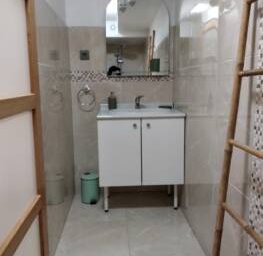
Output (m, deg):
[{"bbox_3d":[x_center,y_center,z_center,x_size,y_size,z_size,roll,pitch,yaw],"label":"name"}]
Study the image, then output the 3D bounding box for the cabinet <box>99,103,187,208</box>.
[{"bbox_3d":[0.070,0.259,2.349,0.700,0.852,0.454,-1,10,-4],"label":"cabinet"}]

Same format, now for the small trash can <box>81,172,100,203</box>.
[{"bbox_3d":[-0.369,0.553,2.433,0.172,0.250,0.190,-5,11,-23],"label":"small trash can"}]

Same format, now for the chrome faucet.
[{"bbox_3d":[0.066,-0.223,2.338,0.060,0.117,0.130,-1,10,-4],"label":"chrome faucet"}]

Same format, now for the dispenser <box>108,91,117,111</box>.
[{"bbox_3d":[-0.167,-0.243,2.375,0.075,0.163,0.075,-1,10,-4],"label":"dispenser"}]

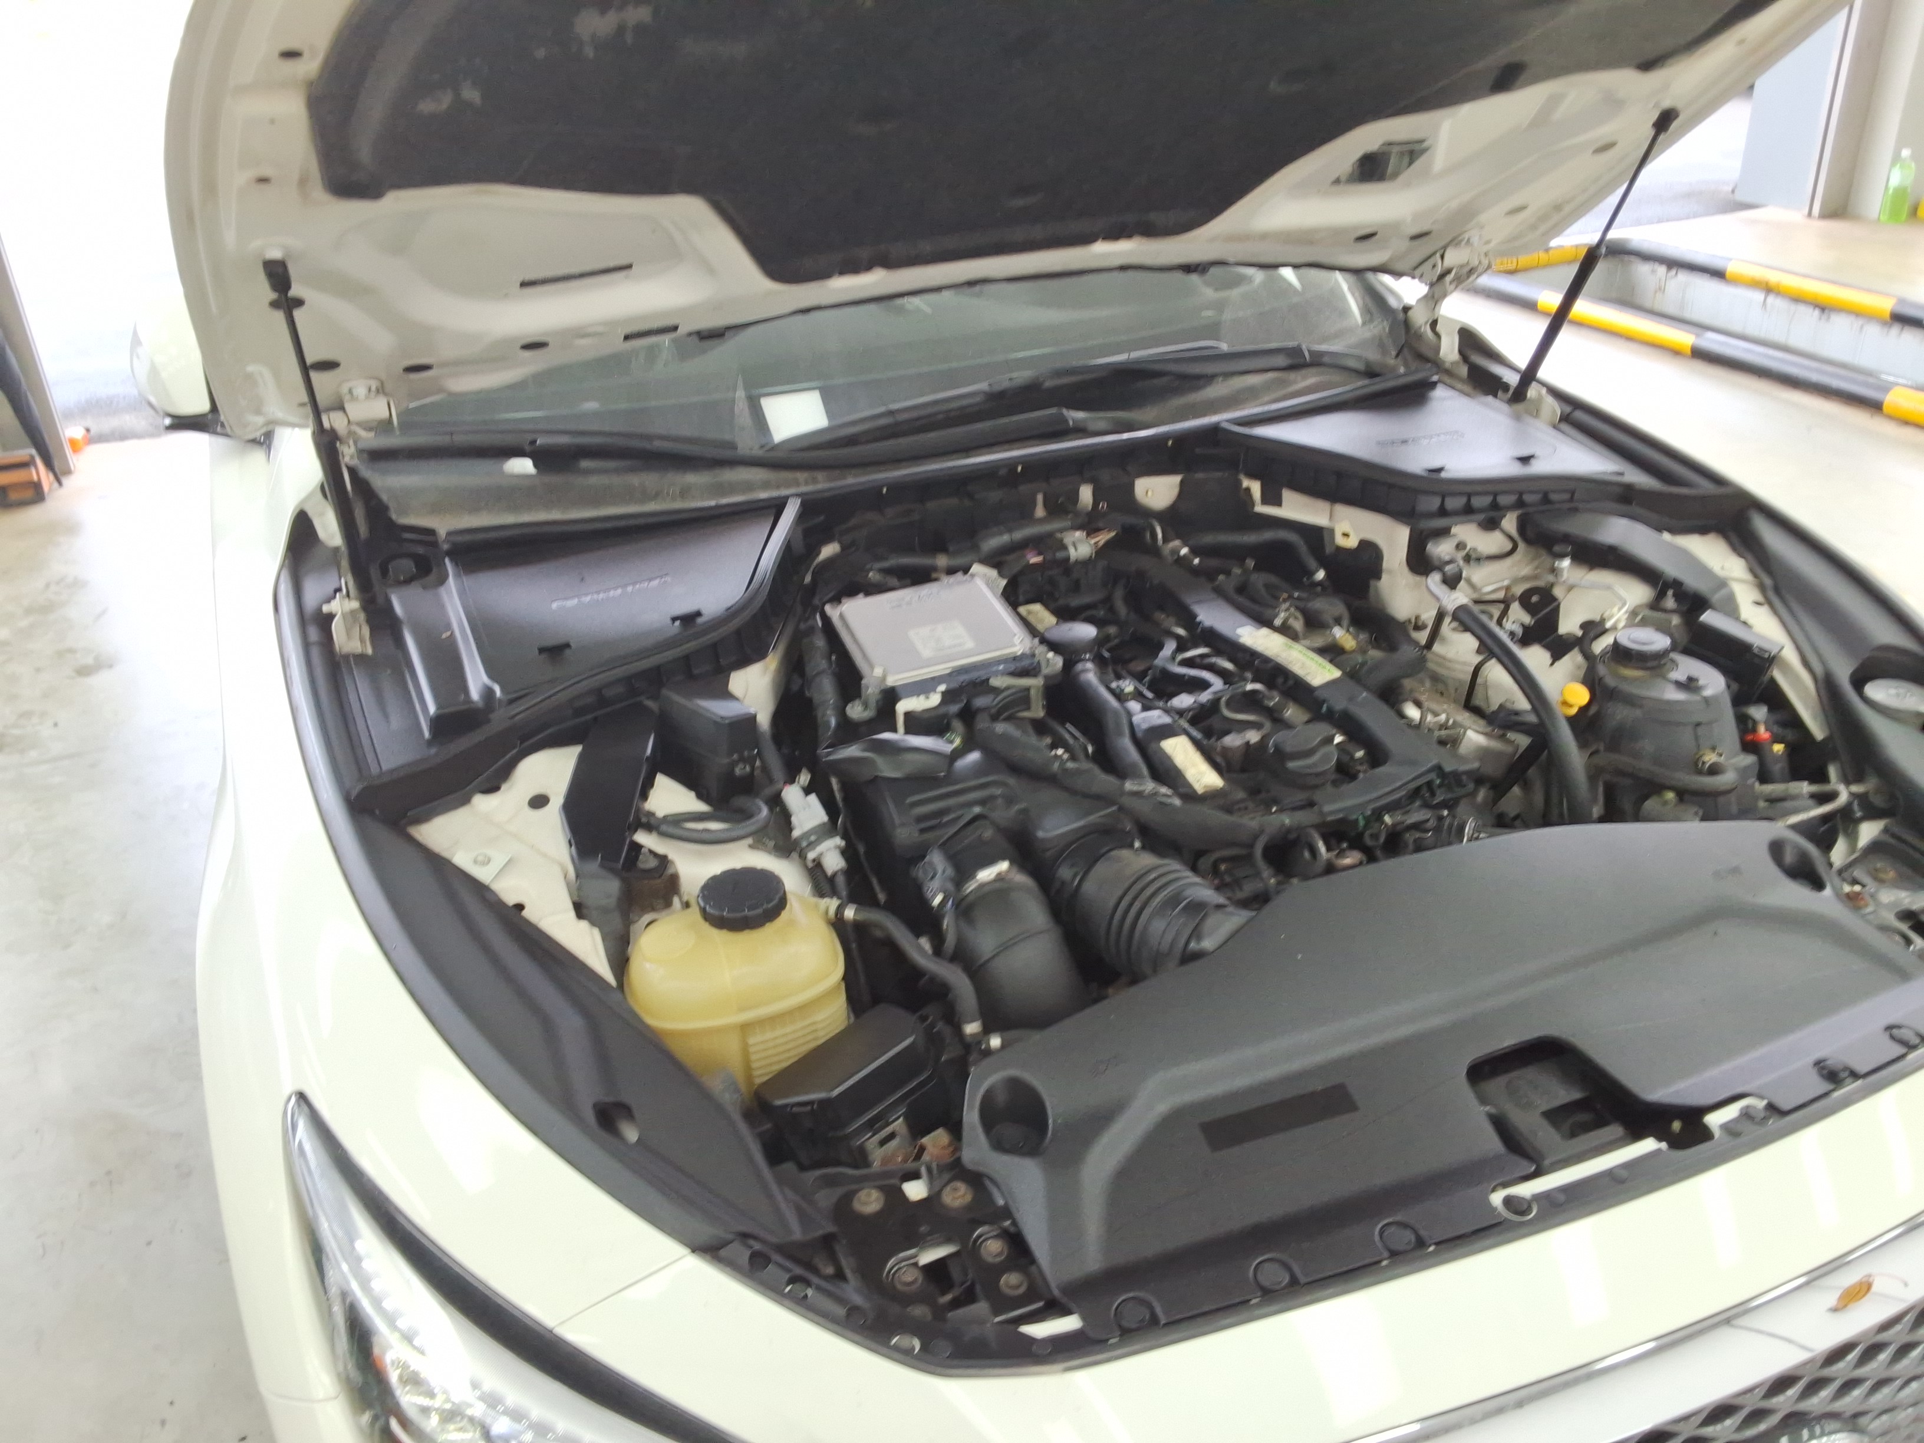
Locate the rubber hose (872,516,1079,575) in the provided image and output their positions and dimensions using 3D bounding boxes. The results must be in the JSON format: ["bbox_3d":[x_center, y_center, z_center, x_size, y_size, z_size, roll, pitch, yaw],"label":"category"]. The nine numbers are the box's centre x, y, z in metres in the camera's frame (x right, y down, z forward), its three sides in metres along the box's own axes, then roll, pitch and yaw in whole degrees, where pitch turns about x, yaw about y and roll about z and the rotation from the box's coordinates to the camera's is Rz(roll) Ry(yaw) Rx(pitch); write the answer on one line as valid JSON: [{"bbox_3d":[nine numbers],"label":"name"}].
[{"bbox_3d":[0.020,-0.189,1.701,0.244,0.046,0.049,-8,26,-10],"label":"rubber hose"}]

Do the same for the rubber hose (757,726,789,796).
[{"bbox_3d":[-0.176,0.035,1.450,0.019,0.063,0.064,-12,27,-17],"label":"rubber hose"}]

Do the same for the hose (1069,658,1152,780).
[{"bbox_3d":[0.152,-0.005,1.564,0.026,0.060,0.178,-9,26,-12],"label":"hose"}]

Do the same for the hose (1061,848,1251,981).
[{"bbox_3d":[0.163,0.164,1.310,0.165,0.108,0.098,9,28,24],"label":"hose"}]

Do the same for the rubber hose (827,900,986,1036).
[{"bbox_3d":[-0.042,0.199,1.274,0.158,0.077,0.030,17,33,36],"label":"rubber hose"}]

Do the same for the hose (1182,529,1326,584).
[{"bbox_3d":[0.335,-0.192,1.790,0.168,0.057,0.051,3,27,14],"label":"hose"}]

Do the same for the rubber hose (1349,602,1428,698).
[{"bbox_3d":[0.464,-0.082,1.695,0.073,0.071,0.137,0,26,6],"label":"rubber hose"}]

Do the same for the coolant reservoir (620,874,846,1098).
[{"bbox_3d":[-0.191,0.224,1.326,0.180,0.185,0.130,-13,27,-19],"label":"coolant reservoir"}]

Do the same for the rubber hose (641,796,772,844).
[{"bbox_3d":[-0.230,0.089,1.405,0.110,0.030,0.038,-8,26,-10],"label":"rubber hose"}]

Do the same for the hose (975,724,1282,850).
[{"bbox_3d":[0.140,0.060,1.435,0.319,0.074,0.067,12,30,30],"label":"hose"}]

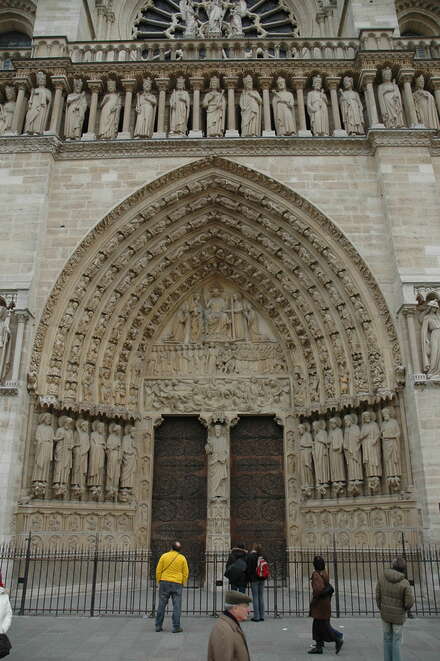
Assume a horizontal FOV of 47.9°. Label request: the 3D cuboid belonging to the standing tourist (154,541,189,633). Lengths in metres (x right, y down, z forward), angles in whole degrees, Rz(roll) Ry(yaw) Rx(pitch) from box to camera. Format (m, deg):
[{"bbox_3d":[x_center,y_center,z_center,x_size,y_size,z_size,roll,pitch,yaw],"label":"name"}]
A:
[{"bbox_3d":[-1.054,5.554,10.778,0.680,1.797,0.400,0,-20,1],"label":"standing tourist"}]

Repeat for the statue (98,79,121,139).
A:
[{"bbox_3d":[-4.733,-9.470,21.222,0.918,3.375,0.765,0,-21,1],"label":"statue"}]

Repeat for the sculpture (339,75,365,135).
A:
[{"bbox_3d":[5.306,-9.015,19.971,0.930,3.069,0.700,0,-20,1],"label":"sculpture"}]

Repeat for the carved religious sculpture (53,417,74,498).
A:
[{"bbox_3d":[-5.055,4.039,16.015,0.620,2.518,0.580,12,-23,-29],"label":"carved religious sculpture"}]

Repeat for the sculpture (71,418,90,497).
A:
[{"bbox_3d":[-4.638,4.192,16.484,0.580,2.525,0.560,13,-23,-32],"label":"sculpture"}]

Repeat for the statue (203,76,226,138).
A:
[{"bbox_3d":[-0.235,-9.567,21.172,1.071,3.454,0.765,0,-21,1],"label":"statue"}]

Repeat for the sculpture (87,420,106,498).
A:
[{"bbox_3d":[-4.533,4.683,18.202,0.632,2.753,0.561,14,-25,-32],"label":"sculpture"}]

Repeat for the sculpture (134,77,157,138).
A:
[{"bbox_3d":[-3.191,-9.539,21.218,0.938,3.477,0.765,0,-21,1],"label":"sculpture"}]

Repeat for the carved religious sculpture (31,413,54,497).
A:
[{"bbox_3d":[-6.016,4.181,16.808,0.632,2.814,0.561,12,-24,-30],"label":"carved religious sculpture"}]

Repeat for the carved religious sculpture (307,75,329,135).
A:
[{"bbox_3d":[3.940,-9.045,20.007,0.850,3.255,0.700,0,-20,1],"label":"carved religious sculpture"}]

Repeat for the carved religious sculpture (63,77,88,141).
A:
[{"bbox_3d":[-5.846,-8.995,20.167,0.900,3.225,0.700,0,-20,1],"label":"carved religious sculpture"}]

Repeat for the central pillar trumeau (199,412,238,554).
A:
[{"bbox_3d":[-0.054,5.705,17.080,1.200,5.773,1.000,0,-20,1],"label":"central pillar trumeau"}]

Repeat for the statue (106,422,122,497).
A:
[{"bbox_3d":[-3.981,4.892,18.712,0.632,2.752,0.561,15,-25,-35],"label":"statue"}]

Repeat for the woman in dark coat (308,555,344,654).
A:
[{"bbox_3d":[1.966,5.069,9.144,0.640,1.642,0.480,0,-20,1],"label":"woman in dark coat"}]

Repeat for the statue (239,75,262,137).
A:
[{"bbox_3d":[1.345,-9.589,21.150,0.969,3.479,0.765,0,-21,1],"label":"statue"}]

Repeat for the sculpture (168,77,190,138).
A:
[{"bbox_3d":[-1.733,-9.569,21.202,0.918,3.432,0.765,0,-21,1],"label":"sculpture"}]

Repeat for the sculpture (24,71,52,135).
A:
[{"bbox_3d":[-7.233,-9.041,19.730,0.970,3.329,0.720,0,-20,1],"label":"sculpture"}]

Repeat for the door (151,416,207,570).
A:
[{"bbox_3d":[-1.531,6.243,18.934,2.076,6.009,0.200,0,-21,1],"label":"door"}]

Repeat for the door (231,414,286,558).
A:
[{"bbox_3d":[1.359,5.873,17.419,1.930,5.701,0.200,0,-20,1],"label":"door"}]

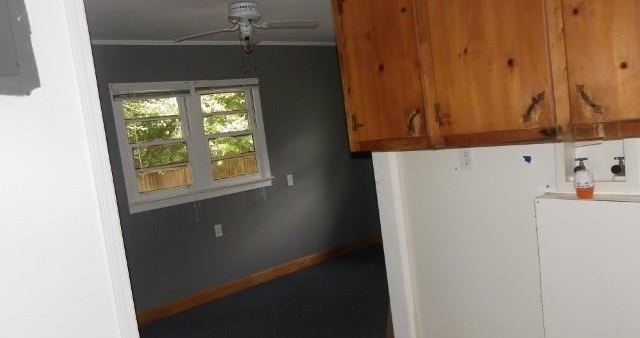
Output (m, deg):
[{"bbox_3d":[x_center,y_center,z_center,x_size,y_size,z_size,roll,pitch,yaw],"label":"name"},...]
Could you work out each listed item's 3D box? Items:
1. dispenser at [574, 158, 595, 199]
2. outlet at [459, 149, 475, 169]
[{"bbox_3d":[1.011,0.034,1.843,0.065,0.157,0.047,-2,7,42],"label":"dispenser"},{"bbox_3d":[0.712,-0.050,2.331,0.010,0.115,0.072,-11,7,-38],"label":"outlet"}]

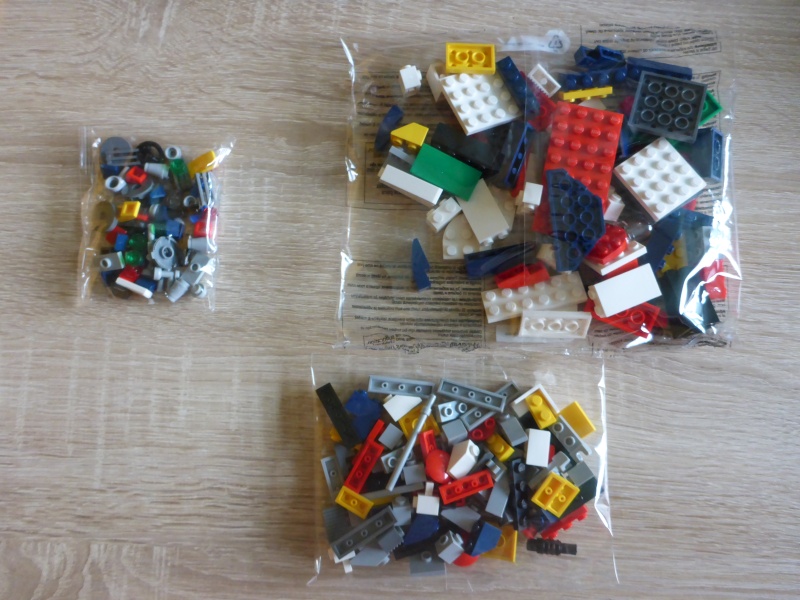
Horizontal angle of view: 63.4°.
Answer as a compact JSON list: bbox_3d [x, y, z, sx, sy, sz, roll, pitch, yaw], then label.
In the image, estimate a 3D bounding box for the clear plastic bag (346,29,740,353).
[{"bbox_3d":[0.069,-0.061,0.317,0.200,0.032,0.168,-1,81,0],"label":"clear plastic bag"}]

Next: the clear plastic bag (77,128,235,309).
[{"bbox_3d":[-0.126,-0.042,0.321,0.072,0.018,0.091,1,81,0],"label":"clear plastic bag"}]

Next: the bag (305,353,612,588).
[{"bbox_3d":[0.029,0.078,0.299,0.143,0.022,0.107,0,81,0],"label":"bag"}]

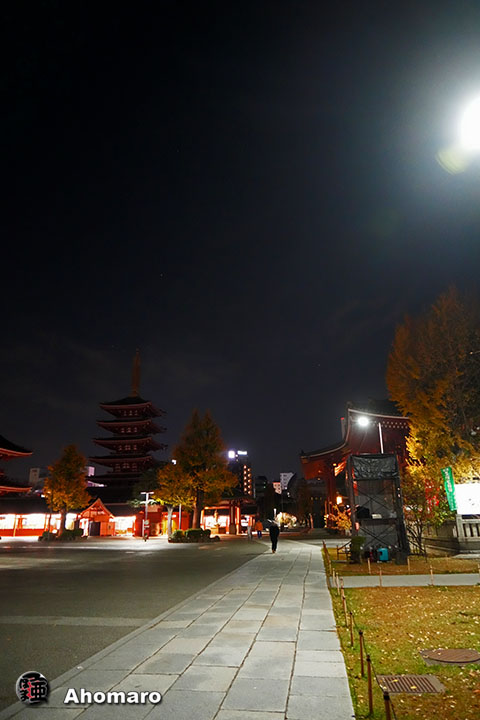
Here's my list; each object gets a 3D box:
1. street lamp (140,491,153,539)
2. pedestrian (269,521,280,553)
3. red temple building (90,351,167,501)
[{"bbox_3d":[-9.511,15.913,49.244,1.350,4.500,0.300,-3,-19,8],"label":"street lamp"},{"bbox_3d":[1.848,9.561,26.014,0.500,1.680,0.330,-3,-19,8],"label":"pedestrian"},{"bbox_3d":[-32.146,20.947,143.644,19.000,51.400,19.000,-3,-19,8],"label":"red temple building"}]

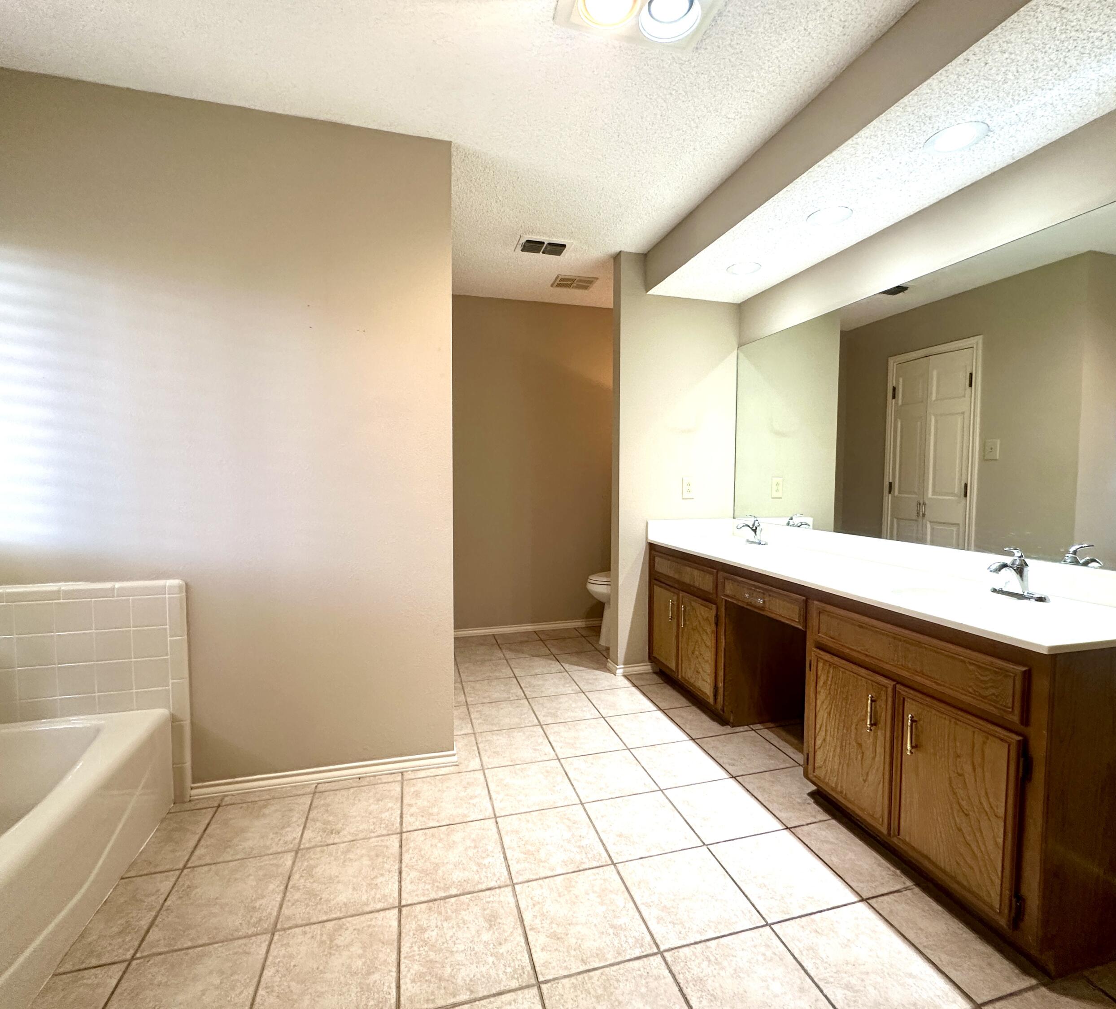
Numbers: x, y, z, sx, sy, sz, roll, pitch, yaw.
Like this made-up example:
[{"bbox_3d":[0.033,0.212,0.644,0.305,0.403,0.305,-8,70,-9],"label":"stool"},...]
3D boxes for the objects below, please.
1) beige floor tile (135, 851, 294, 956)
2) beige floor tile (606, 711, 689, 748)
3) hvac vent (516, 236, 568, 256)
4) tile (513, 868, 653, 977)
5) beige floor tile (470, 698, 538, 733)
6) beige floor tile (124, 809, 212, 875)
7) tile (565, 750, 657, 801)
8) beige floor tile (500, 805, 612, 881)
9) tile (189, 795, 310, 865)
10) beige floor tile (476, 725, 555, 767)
[{"bbox_3d":[-0.924,1.101,1.515,0.305,0.010,0.305,-1,3,-15],"label":"beige floor tile"},{"bbox_3d":[0.414,1.046,2.531,0.304,0.010,0.307,-1,3,-15],"label":"beige floor tile"},{"bbox_3d":[-0.081,-1.400,2.981,0.285,0.020,0.205,-1,4,-15],"label":"hvac vent"},{"bbox_3d":[0.064,1.120,1.476,0.306,0.010,0.306,-1,4,-15],"label":"tile"},{"bbox_3d":[-0.270,1.037,2.668,0.304,0.010,0.307,-1,3,-15],"label":"beige floor tile"},{"bbox_3d":[-1.236,1.085,1.752,0.154,0.010,0.307,-1,3,-15],"label":"beige floor tile"},{"bbox_3d":[0.197,1.067,2.146,0.304,0.010,0.307,-1,3,-15],"label":"tile"},{"bbox_3d":[-0.020,1.101,1.779,0.306,0.010,0.306,-1,4,-15],"label":"beige floor tile"},{"bbox_3d":[-1.008,1.083,1.818,0.305,0.010,0.305,-1,3,-15],"label":"tile"},{"bbox_3d":[-0.189,1.053,2.369,0.305,0.010,0.305,-1,3,-15],"label":"beige floor tile"}]

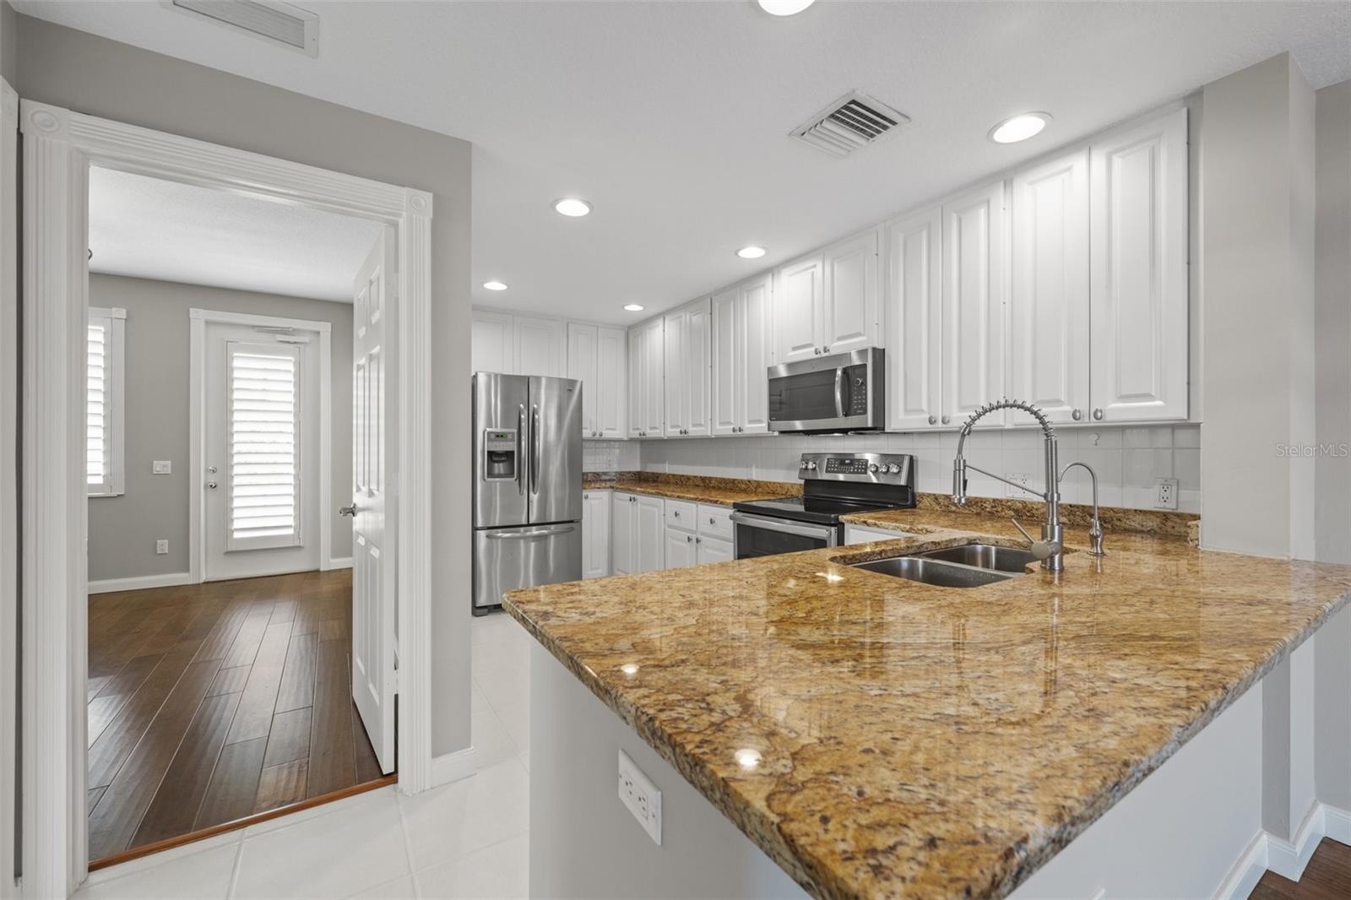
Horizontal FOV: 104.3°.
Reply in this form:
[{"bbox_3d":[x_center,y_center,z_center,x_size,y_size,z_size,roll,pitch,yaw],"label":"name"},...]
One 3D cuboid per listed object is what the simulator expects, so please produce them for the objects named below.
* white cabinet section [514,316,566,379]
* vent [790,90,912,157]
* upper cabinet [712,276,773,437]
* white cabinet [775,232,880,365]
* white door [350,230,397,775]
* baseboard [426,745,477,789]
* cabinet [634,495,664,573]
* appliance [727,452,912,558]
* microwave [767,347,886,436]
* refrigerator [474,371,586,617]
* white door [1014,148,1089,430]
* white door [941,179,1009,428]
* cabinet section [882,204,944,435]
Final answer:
[{"bbox_3d":[-1.296,-0.883,4.864,0.479,0.572,0.320,0,0,-33],"label":"white cabinet section"},{"bbox_3d":[0.633,-1.177,1.921,0.305,0.025,0.305,0,0,-33],"label":"vent"},{"bbox_3d":[0.592,-0.636,3.855,0.318,1.064,0.680,0,0,-33],"label":"upper cabinet"},{"bbox_3d":[1.002,-0.856,3.219,0.318,0.622,0.817,0,0,-33],"label":"white cabinet"},{"bbox_3d":[-1.319,0.186,2.275,0.036,2.045,0.794,0,0,-39],"label":"white door"},{"bbox_3d":[-0.835,1.194,1.983,0.159,0.107,0.015,0,0,-33],"label":"baseboard"},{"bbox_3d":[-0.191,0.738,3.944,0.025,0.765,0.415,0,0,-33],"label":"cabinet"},{"bbox_3d":[0.809,0.632,2.937,0.730,1.205,0.757,0,0,-33],"label":"appliance"},{"bbox_3d":[0.949,-0.306,3.015,0.420,0.410,0.755,0,0,-33],"label":"microwave"},{"bbox_3d":[-1.333,0.331,4.441,0.840,1.825,0.830,0,0,-33],"label":"refrigerator"},{"bbox_3d":[1.453,-0.608,2.043,0.025,1.018,0.260,0,0,-33],"label":"white door"},{"bbox_3d":[1.297,-0.608,2.282,0.025,1.018,0.264,0,0,-33],"label":"white door"},{"bbox_3d":[1.203,-0.634,2.636,0.025,1.060,0.302,0,0,-33],"label":"cabinet section"}]

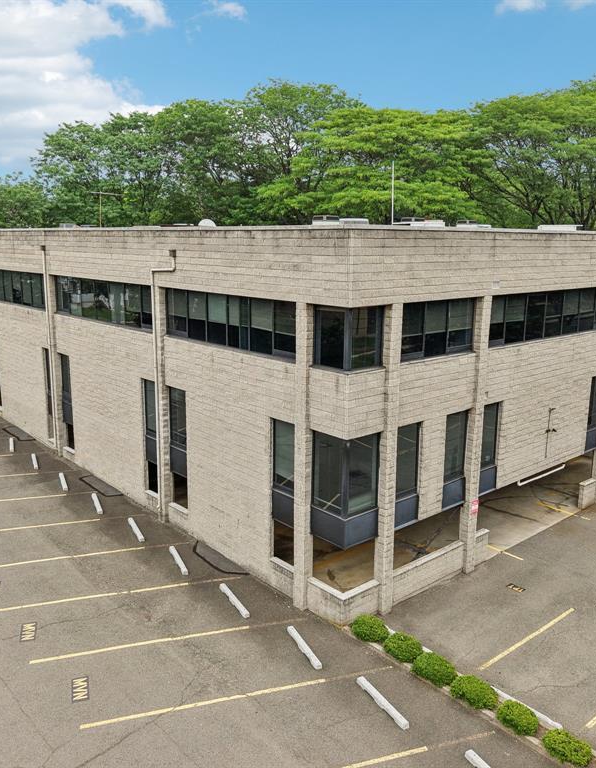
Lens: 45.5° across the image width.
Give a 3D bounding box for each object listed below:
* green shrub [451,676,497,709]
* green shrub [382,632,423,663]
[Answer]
[{"bbox_3d":[4.000,6.963,16.119,0.920,0.520,1.060,-10,15,-40],"label":"green shrub"},{"bbox_3d":[2.623,6.596,17.744,0.880,0.550,1.000,-10,15,-40],"label":"green shrub"}]

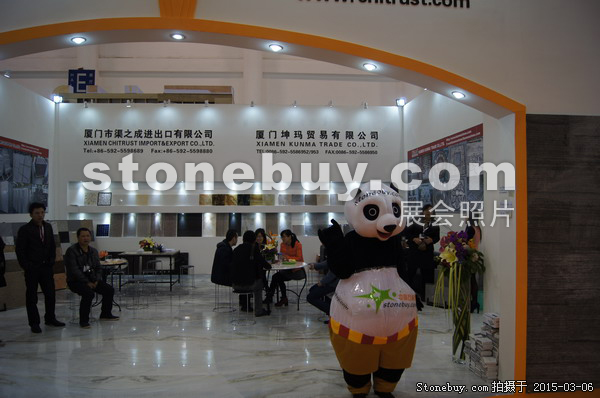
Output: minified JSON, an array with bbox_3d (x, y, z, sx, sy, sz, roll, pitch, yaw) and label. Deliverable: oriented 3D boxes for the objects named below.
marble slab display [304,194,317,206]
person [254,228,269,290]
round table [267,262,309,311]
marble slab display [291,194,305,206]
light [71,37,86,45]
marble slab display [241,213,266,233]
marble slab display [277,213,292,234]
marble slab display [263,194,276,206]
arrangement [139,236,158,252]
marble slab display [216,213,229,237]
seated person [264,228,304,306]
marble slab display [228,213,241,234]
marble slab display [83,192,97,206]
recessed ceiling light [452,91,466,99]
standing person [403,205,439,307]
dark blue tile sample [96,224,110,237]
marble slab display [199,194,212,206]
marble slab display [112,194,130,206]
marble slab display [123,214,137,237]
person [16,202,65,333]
[{"bbox_3d":[0.276,0.034,10.988,0.300,0.280,0.025,0,-13,-4],"label":"marble slab display"},{"bbox_3d":[-0.653,1.167,7.926,0.480,1.280,0.750,0,-1,-6],"label":"person"},{"bbox_3d":[-0.273,1.428,7.248,0.800,0.710,0.800,0,-1,-4],"label":"round table"},{"bbox_3d":[-0.058,0.038,11.395,0.310,0.300,0.025,0,-11,-4],"label":"marble slab display"},{"bbox_3d":[-1.867,-1.339,3.800,0.125,0.040,0.125,-5,-2,0],"label":"light"},{"bbox_3d":[-1.116,0.619,10.898,0.600,0.580,0.025,0,-13,-4],"label":"marble slab display"},{"bbox_3d":[-0.369,0.634,11.126,0.310,0.590,0.025,0,-10,-4],"label":"marble slab display"},{"bbox_3d":[-0.754,0.035,11.101,0.300,0.300,0.025,0,-15,-4],"label":"marble slab display"},{"bbox_3d":[-3.304,0.990,9.800,0.390,0.340,0.330,0,-2,0],"label":"arrangement"},{"bbox_3d":[-1.939,0.645,11.241,0.310,0.600,0.025,0,-11,-4],"label":"marble slab display"},{"bbox_3d":[-0.263,1.165,7.626,0.680,1.270,0.470,1,-1,-23],"label":"seated person"},{"bbox_3d":[-1.635,0.654,11.299,0.300,0.590,0.020,0,-6,-5],"label":"marble slab display"},{"bbox_3d":[-5.130,0.003,11.017,0.300,0.330,0.020,0,-11,-5],"label":"marble slab display"},{"bbox_3d":[1.416,-0.924,4.000,0.125,0.040,0.125,20,-2,0],"label":"recessed ceiling light"},{"bbox_3d":[2.020,0.950,7.380,0.570,1.710,0.400,0,-1,22],"label":"standing person"},{"bbox_3d":[-4.822,0.780,11.025,0.300,0.300,0.020,0,-8,-5],"label":"dark blue tile sample"},{"bbox_3d":[-2.432,0.034,11.650,0.320,0.300,0.030,0,-10,-3],"label":"marble slab display"},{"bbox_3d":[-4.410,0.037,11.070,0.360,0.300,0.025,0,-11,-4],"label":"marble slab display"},{"bbox_3d":[-4.106,0.639,10.883,0.300,0.590,0.025,0,-10,-4],"label":"marble slab display"},{"bbox_3d":[-3.530,0.910,6.150,0.420,1.700,0.550,-1,-1,41],"label":"person"}]

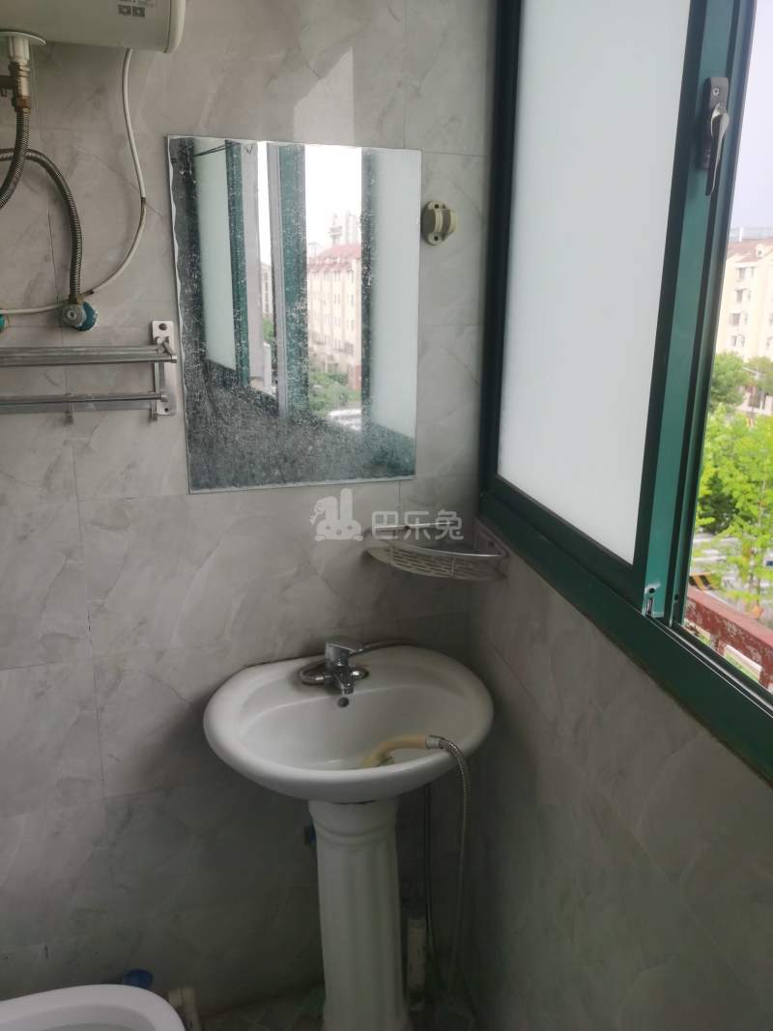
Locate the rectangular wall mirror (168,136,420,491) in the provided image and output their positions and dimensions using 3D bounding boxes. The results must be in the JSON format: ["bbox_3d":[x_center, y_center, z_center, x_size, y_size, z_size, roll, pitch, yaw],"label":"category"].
[{"bbox_3d":[-0.145,-0.345,1.450,0.443,0.603,0.020,-5,16,-18],"label":"rectangular wall mirror"}]

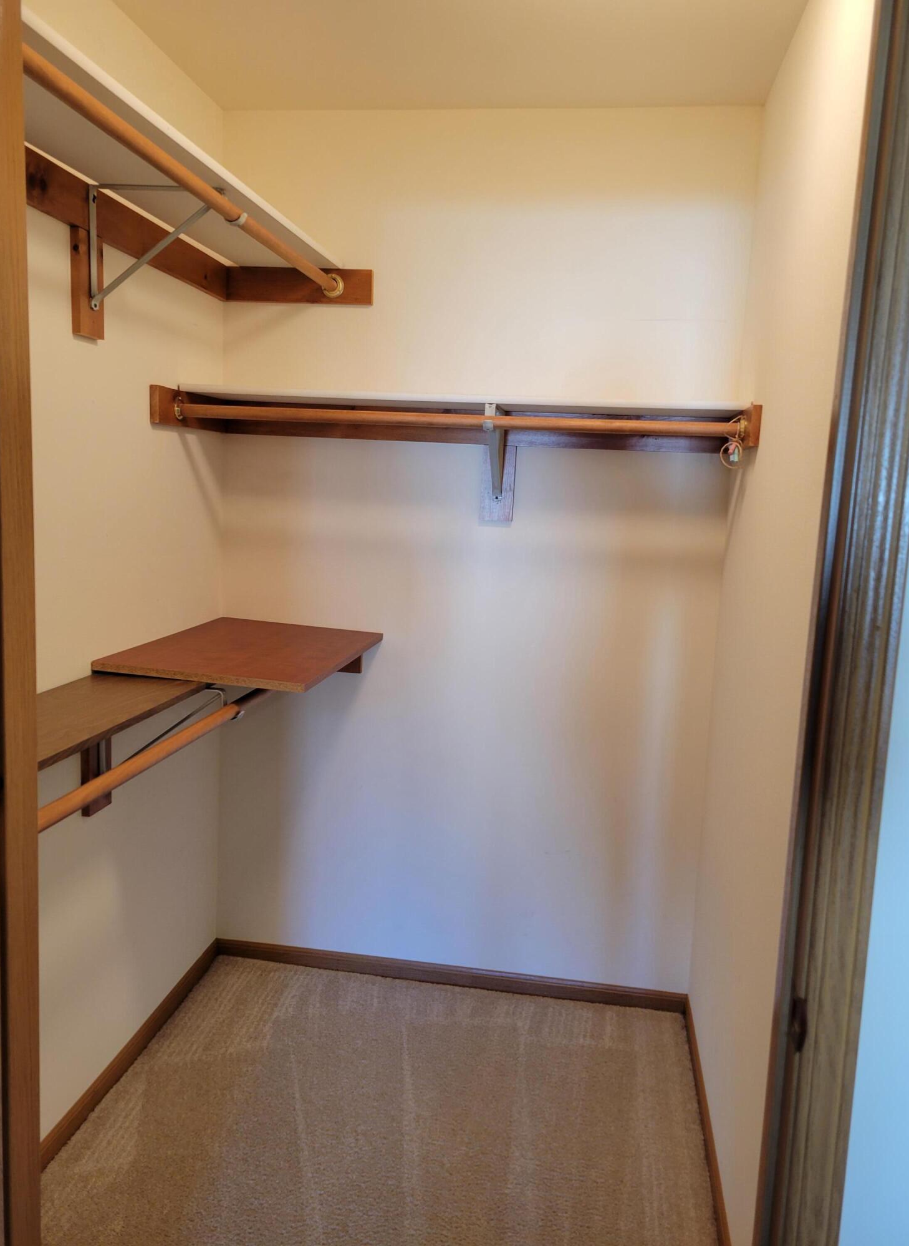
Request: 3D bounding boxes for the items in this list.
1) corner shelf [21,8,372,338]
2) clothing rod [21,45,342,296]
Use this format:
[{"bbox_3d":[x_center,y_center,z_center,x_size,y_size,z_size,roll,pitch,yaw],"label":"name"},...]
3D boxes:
[{"bbox_3d":[-0.551,-0.712,1.770,0.425,0.311,1.596,4,8,8],"label":"corner shelf"},{"bbox_3d":[-0.459,-0.794,1.735,0.039,0.039,1.577,4,8,8],"label":"clothing rod"}]

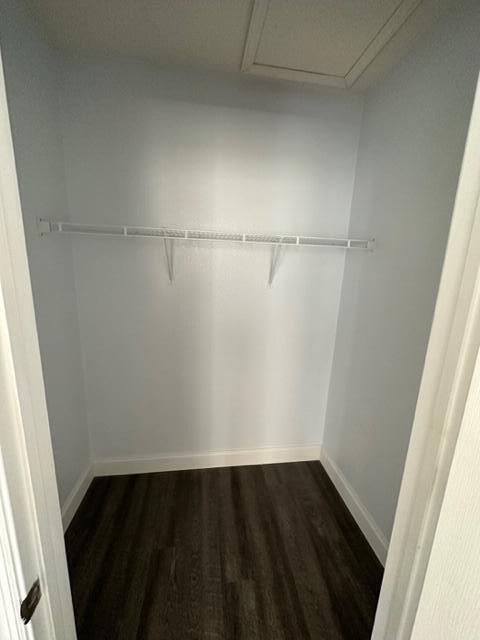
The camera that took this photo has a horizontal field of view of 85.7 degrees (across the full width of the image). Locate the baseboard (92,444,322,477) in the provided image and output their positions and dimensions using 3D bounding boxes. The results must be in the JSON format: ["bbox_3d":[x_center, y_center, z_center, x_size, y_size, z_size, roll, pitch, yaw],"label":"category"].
[{"bbox_3d":[-0.189,1.023,1.888,1.644,0.132,0.018,1,12,-8],"label":"baseboard"}]

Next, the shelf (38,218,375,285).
[{"bbox_3d":[-0.113,-0.333,1.447,1.654,0.300,0.310,1,12,-8],"label":"shelf"}]

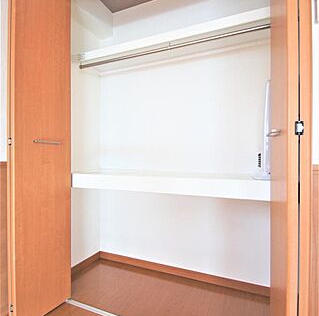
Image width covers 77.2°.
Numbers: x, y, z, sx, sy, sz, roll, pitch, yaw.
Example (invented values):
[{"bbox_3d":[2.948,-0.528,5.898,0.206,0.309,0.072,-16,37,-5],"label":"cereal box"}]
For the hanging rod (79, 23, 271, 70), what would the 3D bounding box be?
[{"bbox_3d":[0.076,-0.788,1.436,1.589,0.028,0.028,0,0,22],"label":"hanging rod"}]

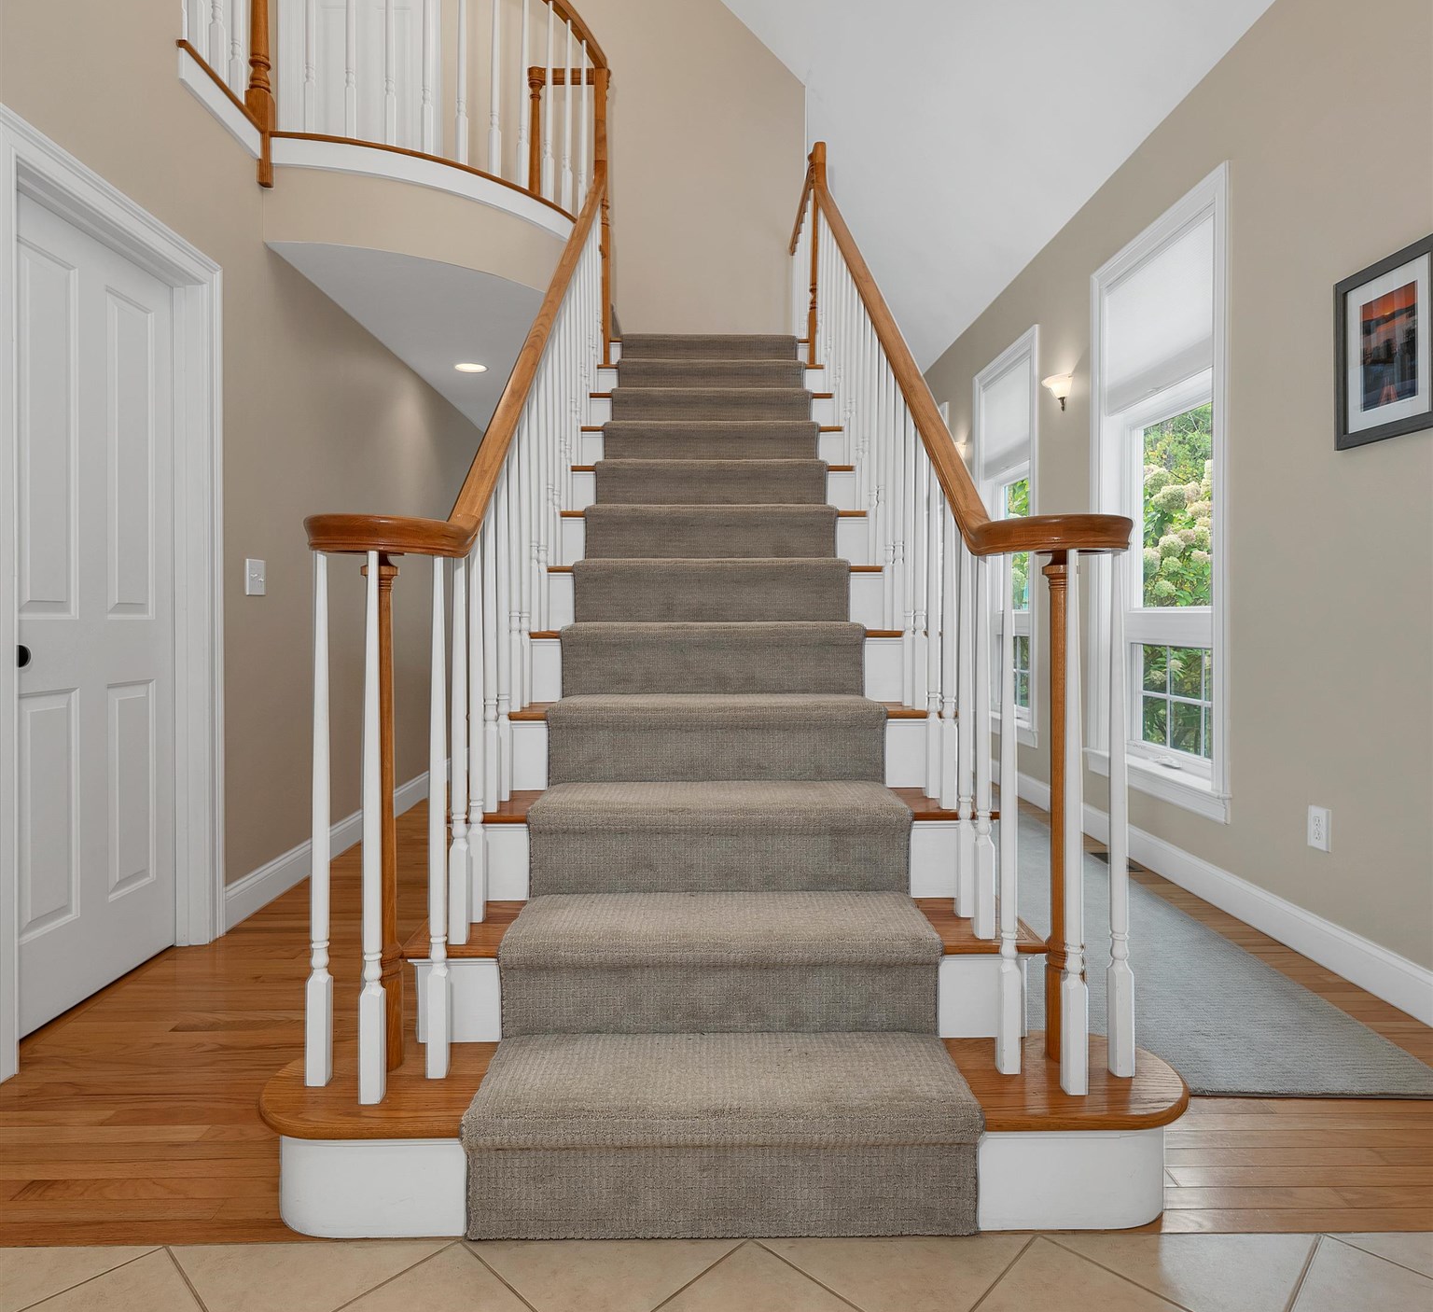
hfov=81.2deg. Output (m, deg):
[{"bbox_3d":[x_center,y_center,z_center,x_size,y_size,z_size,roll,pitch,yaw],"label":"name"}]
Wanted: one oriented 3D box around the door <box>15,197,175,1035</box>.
[{"bbox_3d":[-1.710,-0.107,2.255,0.045,2.030,0.720,0,1,-1],"label":"door"}]

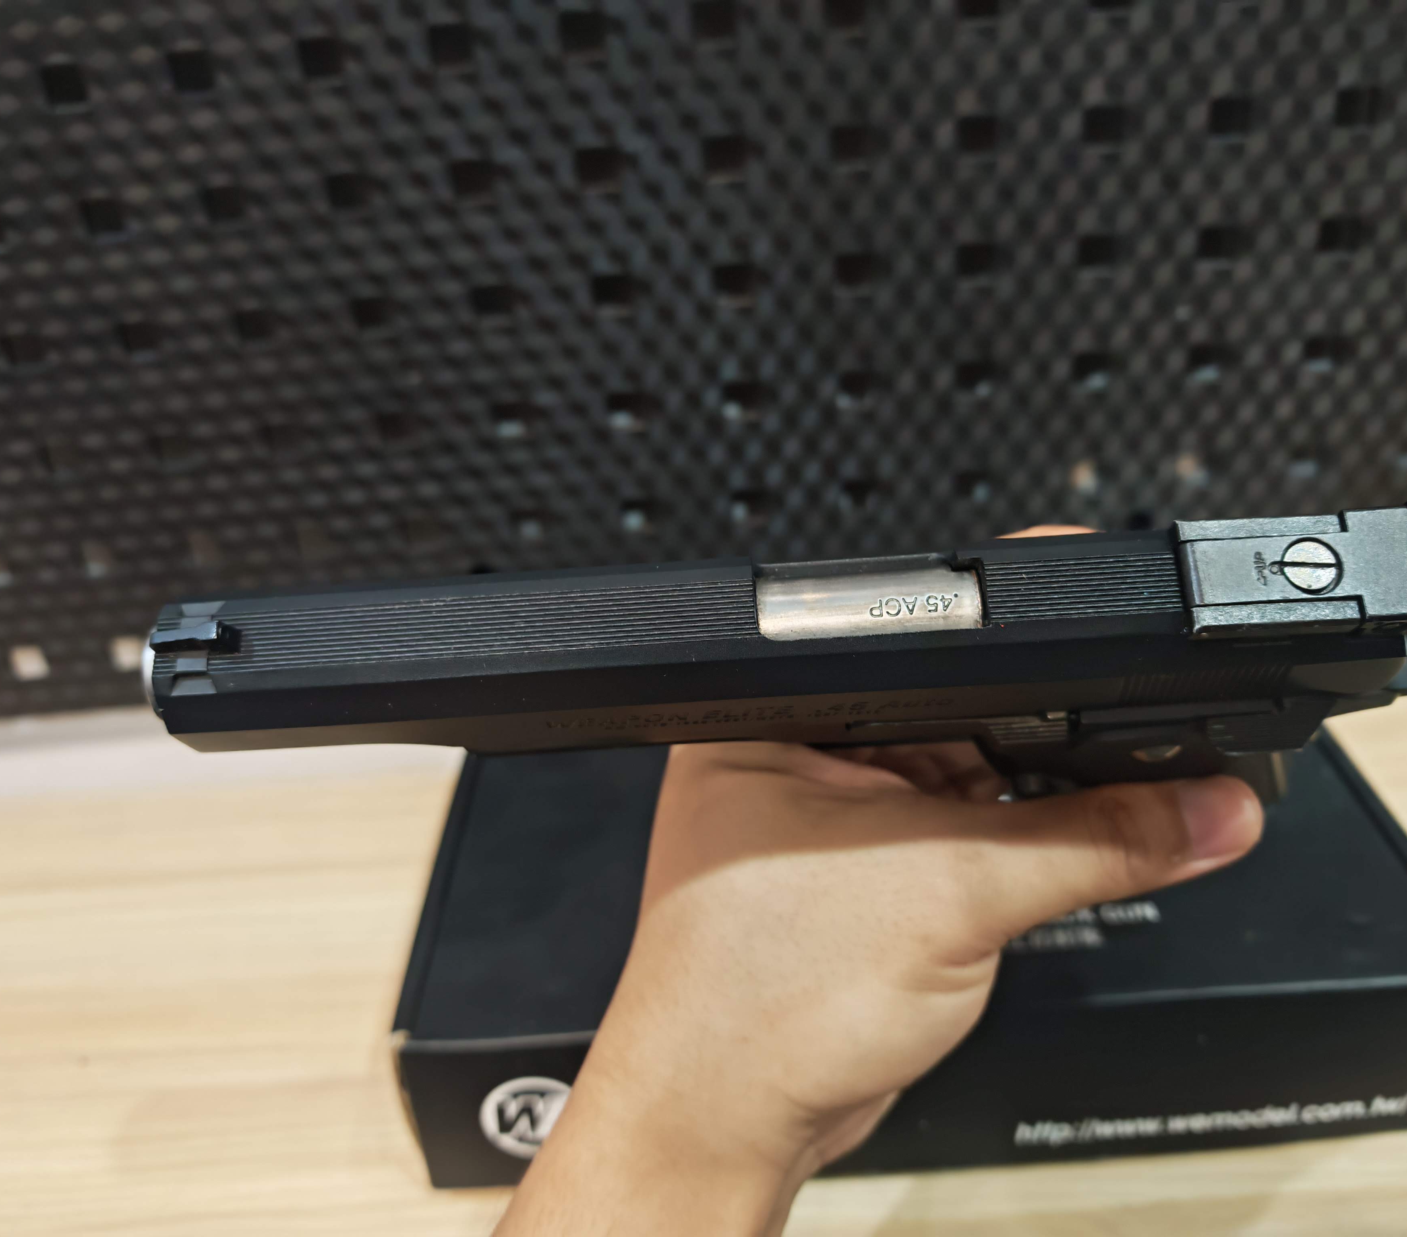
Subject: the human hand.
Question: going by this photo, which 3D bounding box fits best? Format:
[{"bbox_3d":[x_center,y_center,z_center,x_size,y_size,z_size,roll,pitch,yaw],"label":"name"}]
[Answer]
[{"bbox_3d":[0.037,0.051,0.219,0.110,0.087,0.165,10,55,27],"label":"human hand"}]

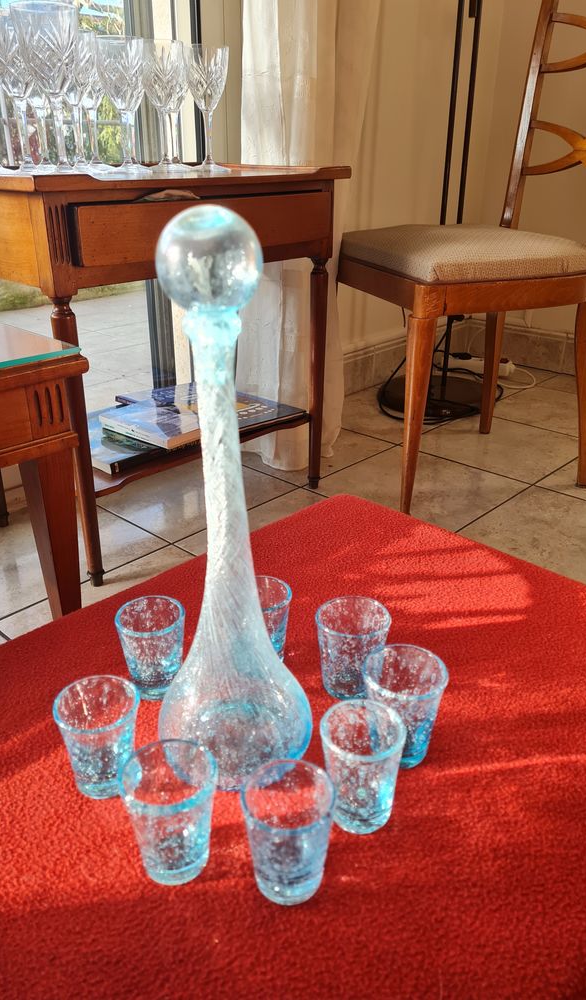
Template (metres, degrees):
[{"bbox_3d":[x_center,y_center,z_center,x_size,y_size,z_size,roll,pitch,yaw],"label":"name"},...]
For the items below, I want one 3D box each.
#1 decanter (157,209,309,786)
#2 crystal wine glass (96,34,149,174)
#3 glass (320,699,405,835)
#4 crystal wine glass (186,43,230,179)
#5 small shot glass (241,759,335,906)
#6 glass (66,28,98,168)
[{"bbox_3d":[-0.036,0.014,0.413,0.096,0.329,0.096,0,25,0],"label":"decanter"},{"bbox_3d":[-0.247,-0.575,1.103,0.072,0.174,0.072,22,33,38],"label":"crystal wine glass"},{"bbox_3d":[0.040,0.154,0.428,0.048,0.062,0.048,0,25,0],"label":"glass"},{"bbox_3d":[-0.134,-0.606,1.170,0.072,0.174,0.072,0,25,0],"label":"crystal wine glass"},{"bbox_3d":[-0.002,0.174,0.388,0.048,0.059,0.048,0,25,0],"label":"small shot glass"},{"bbox_3d":[-0.316,-0.575,1.089,0.070,0.170,0.070,0,25,0],"label":"glass"}]

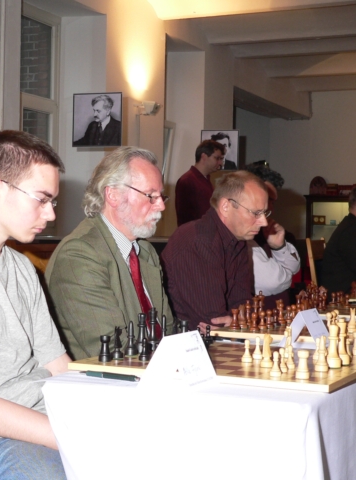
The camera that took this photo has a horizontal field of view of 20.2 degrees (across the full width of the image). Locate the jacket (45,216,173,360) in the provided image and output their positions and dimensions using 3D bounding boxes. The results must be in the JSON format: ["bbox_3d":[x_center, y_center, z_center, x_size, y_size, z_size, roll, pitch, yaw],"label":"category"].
[{"bbox_3d":[-0.189,0.210,3.022,0.400,0.570,0.520,1,0,26],"label":"jacket"}]

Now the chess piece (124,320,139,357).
[{"bbox_3d":[-0.098,0.208,2.127,0.030,0.073,0.030,1,0,0],"label":"chess piece"}]

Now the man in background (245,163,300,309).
[{"bbox_3d":[0.438,0.335,4.352,0.700,1.340,0.540,1,0,22],"label":"man in background"}]

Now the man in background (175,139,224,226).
[{"bbox_3d":[0.164,0.102,7.601,0.380,1.750,0.520,1,0,12],"label":"man in background"}]

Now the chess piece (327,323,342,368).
[{"bbox_3d":[0.315,0.212,2.003,0.030,0.085,0.030,1,0,23],"label":"chess piece"}]

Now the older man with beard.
[{"bbox_3d":[-0.064,0.358,2.982,0.700,1.290,0.550,1,0,25],"label":"older man with beard"}]

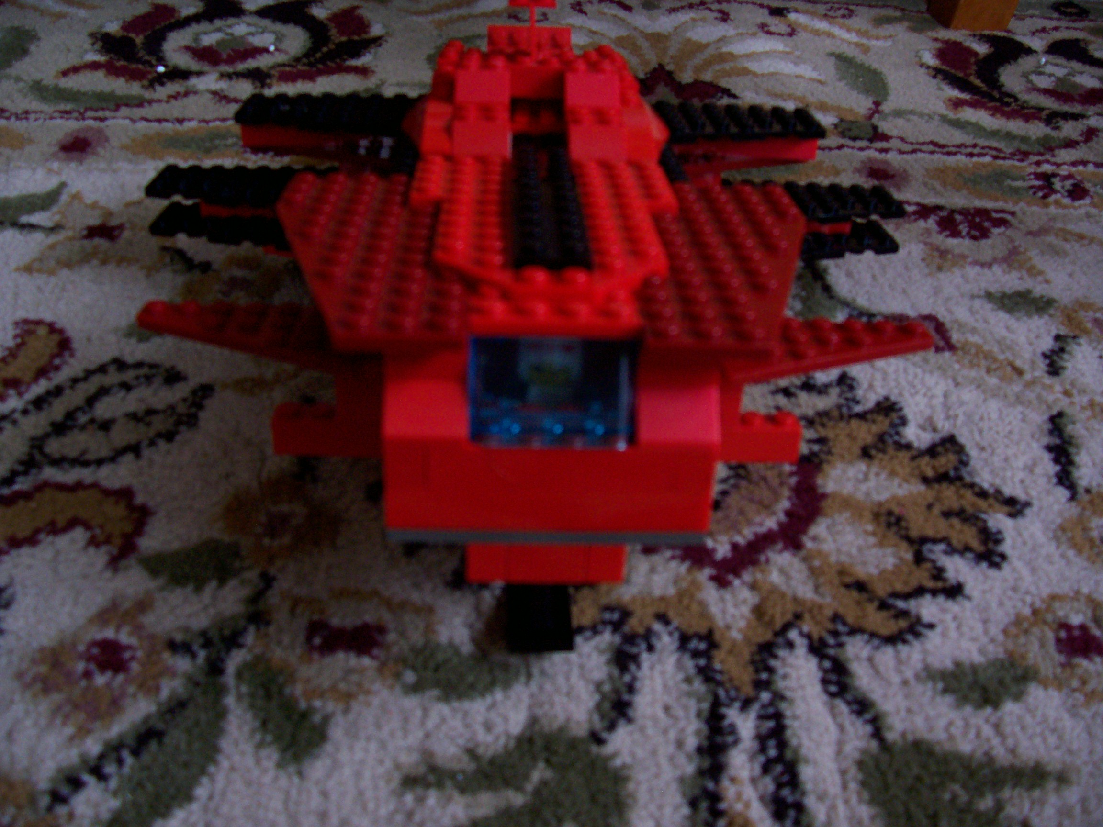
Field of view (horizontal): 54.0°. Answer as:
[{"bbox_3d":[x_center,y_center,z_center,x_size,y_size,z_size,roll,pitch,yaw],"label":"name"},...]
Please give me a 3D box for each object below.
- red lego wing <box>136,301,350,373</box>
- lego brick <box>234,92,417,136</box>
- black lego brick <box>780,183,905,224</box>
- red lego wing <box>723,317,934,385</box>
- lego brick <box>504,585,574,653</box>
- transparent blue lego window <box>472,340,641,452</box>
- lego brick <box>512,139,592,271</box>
[{"bbox_3d":[-0.070,-0.017,0.257,0.063,0.005,0.033,1,29,-3],"label":"red lego wing"},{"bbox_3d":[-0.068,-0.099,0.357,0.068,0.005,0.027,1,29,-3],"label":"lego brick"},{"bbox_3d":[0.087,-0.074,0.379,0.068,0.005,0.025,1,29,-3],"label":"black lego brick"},{"bbox_3d":[0.065,-0.015,0.265,0.063,0.005,0.033,1,29,-3],"label":"red lego wing"},{"bbox_3d":[-0.004,0.049,0.288,0.016,0.005,0.040,1,29,-3],"label":"lego brick"},{"bbox_3d":[0.000,-0.006,0.209,0.032,0.020,0.016,1,29,-3],"label":"transparent blue lego window"},{"bbox_3d":[-0.001,-0.052,0.263,0.016,0.005,0.092,1,29,-3],"label":"lego brick"}]

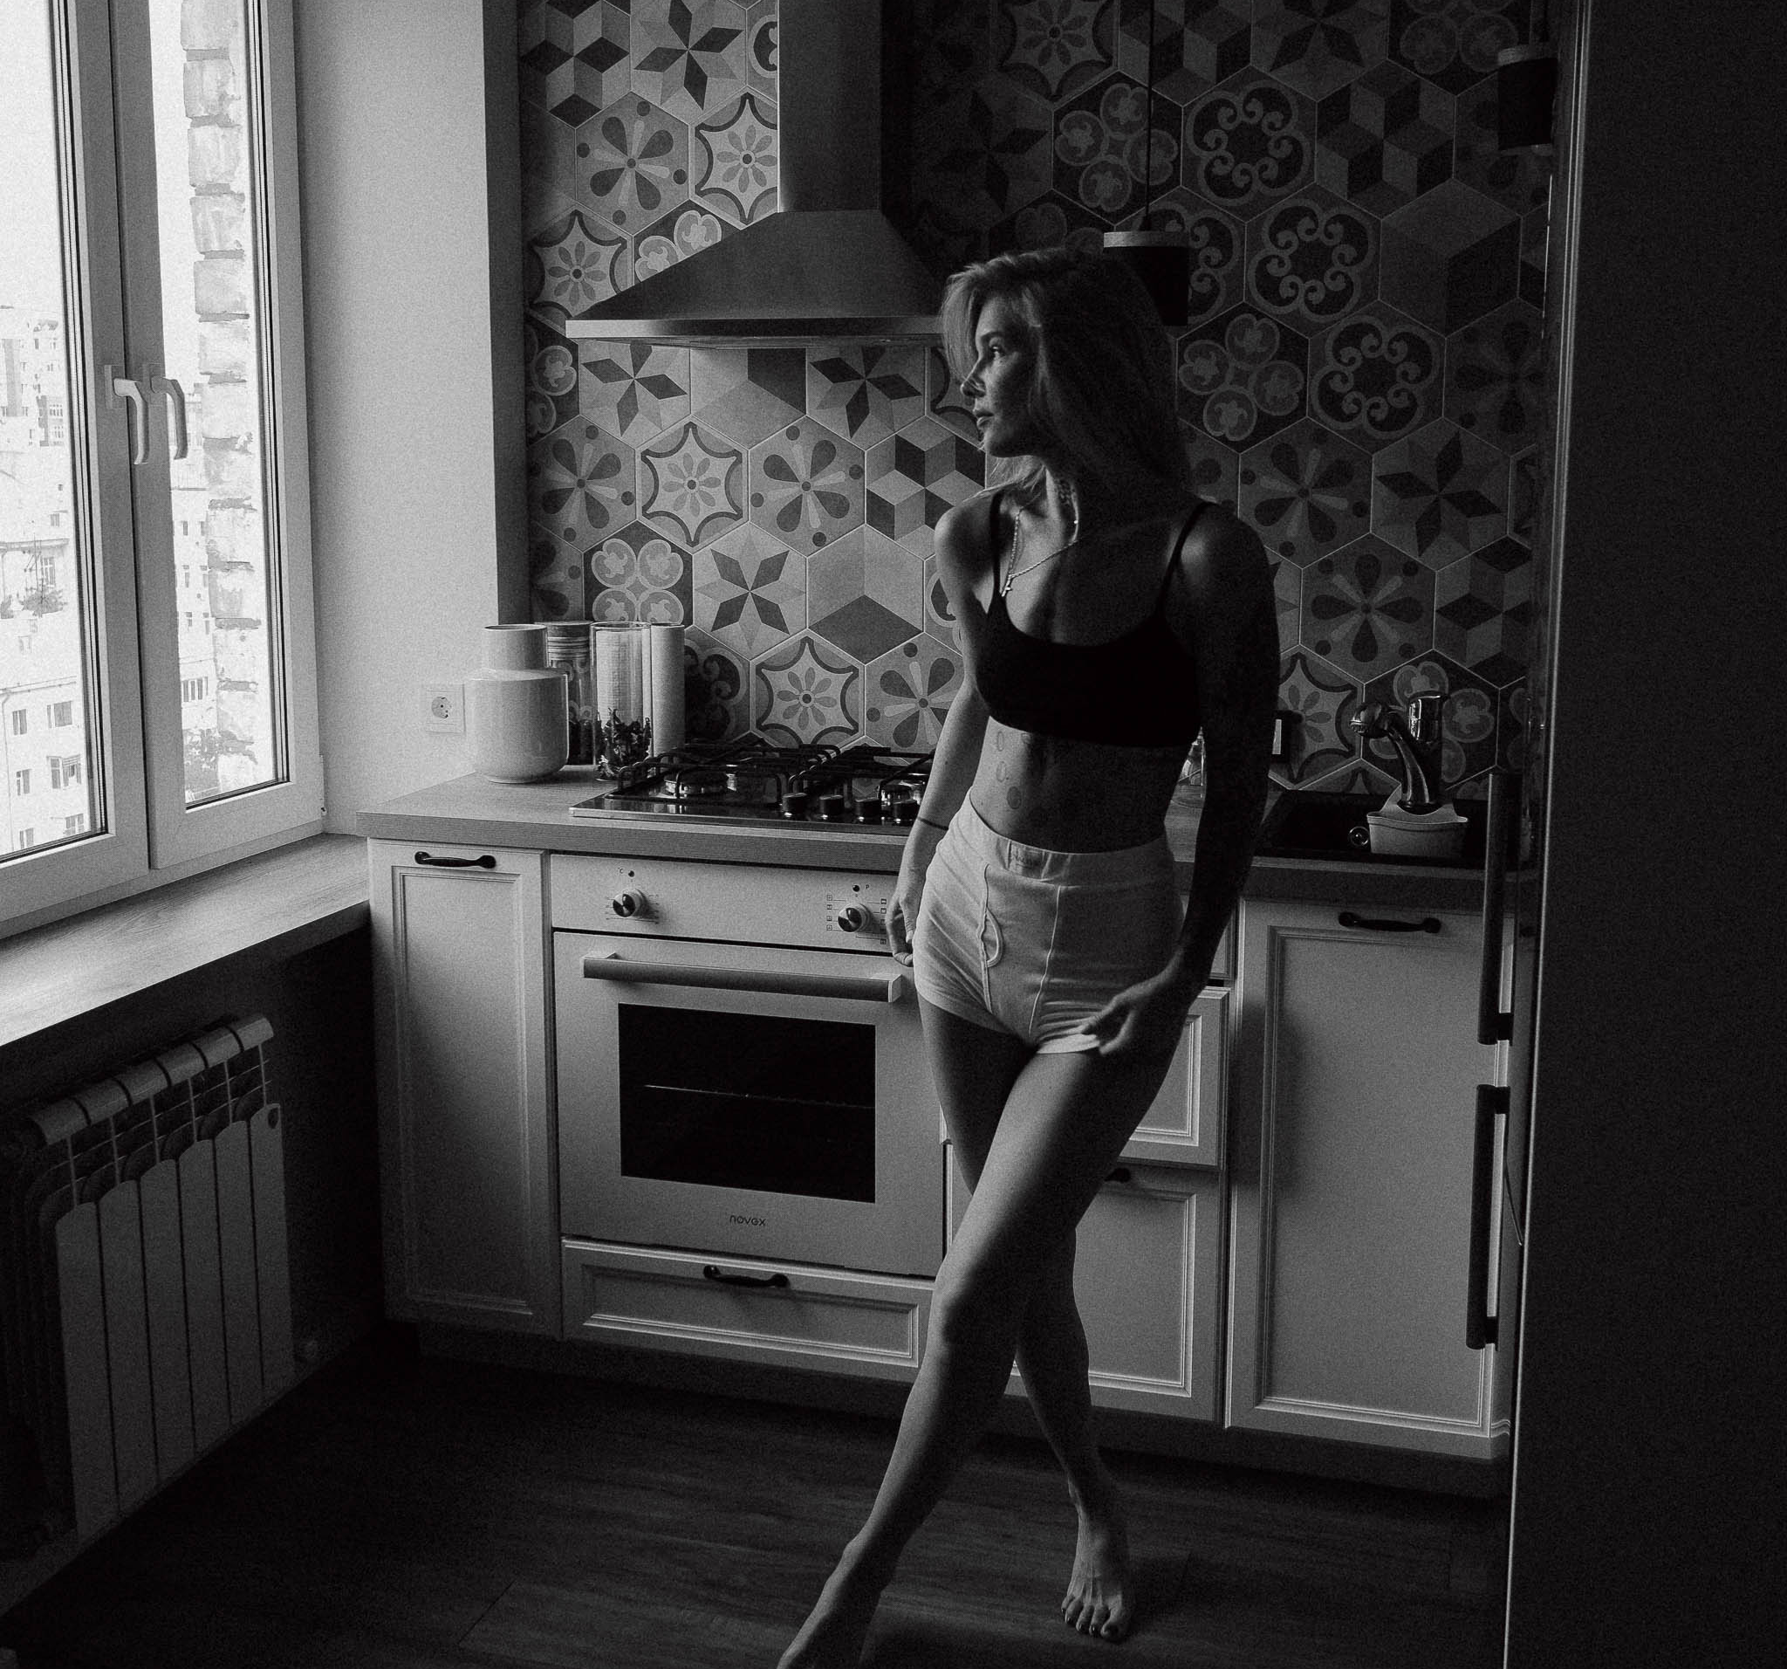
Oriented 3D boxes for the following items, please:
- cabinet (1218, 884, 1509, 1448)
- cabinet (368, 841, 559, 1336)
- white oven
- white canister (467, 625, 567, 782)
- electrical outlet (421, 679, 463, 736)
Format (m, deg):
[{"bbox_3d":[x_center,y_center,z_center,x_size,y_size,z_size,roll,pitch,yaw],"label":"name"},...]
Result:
[{"bbox_3d":[0.729,0.427,2.938,0.385,0.748,0.564,3,9,16],"label":"cabinet"},{"bbox_3d":[-0.576,0.355,3.303,0.305,0.762,0.564,3,9,16],"label":"cabinet"},{"bbox_3d":[-0.149,0.303,3.135,0.598,0.593,0.570,3,9,16],"label":"white oven"},{"bbox_3d":[-0.630,-0.220,3.343,0.162,0.256,0.162,0,8,0],"label":"white canister"},{"bbox_3d":[-0.792,-0.221,3.476,0.082,0.084,0.015,3,9,16],"label":"electrical outlet"}]

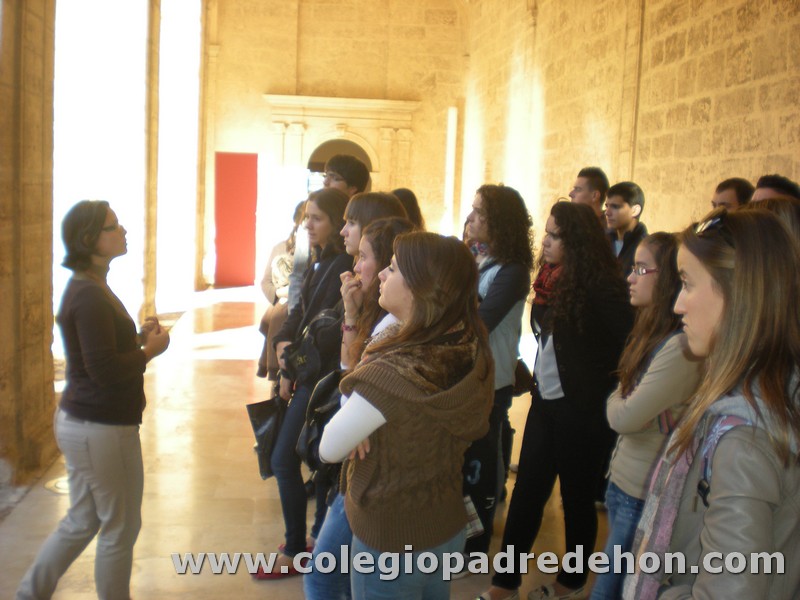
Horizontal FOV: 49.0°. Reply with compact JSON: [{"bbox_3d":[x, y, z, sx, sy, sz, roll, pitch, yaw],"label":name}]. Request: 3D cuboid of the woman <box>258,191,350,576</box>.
[{"bbox_3d":[-0.421,0.342,3.750,0.420,1.632,0.500,-1,7,-23],"label":"woman"}]

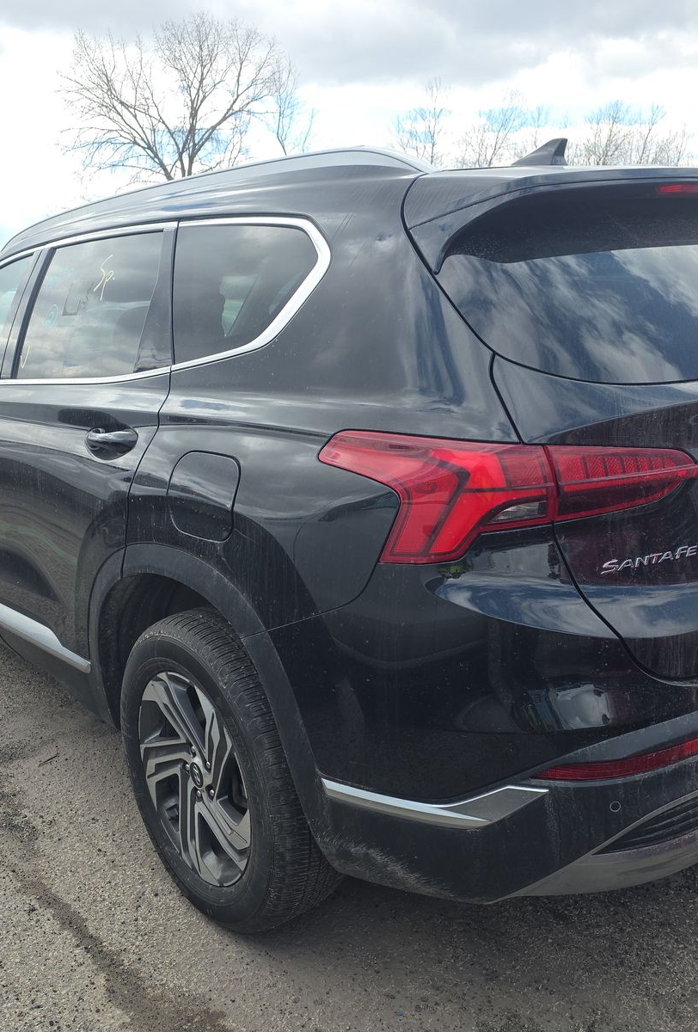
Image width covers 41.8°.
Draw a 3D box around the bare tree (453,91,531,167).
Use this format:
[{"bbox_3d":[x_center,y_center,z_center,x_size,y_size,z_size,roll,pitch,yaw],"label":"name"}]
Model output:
[{"bbox_3d":[7.178,-15.225,45.870,3.900,11.301,3.900,-13,16,-38],"label":"bare tree"}]

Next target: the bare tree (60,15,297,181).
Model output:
[{"bbox_3d":[-7.963,-16.589,44.891,10.800,14.500,10.500,-6,14,-8],"label":"bare tree"}]

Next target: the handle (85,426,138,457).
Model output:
[{"bbox_3d":[-0.535,-0.159,2.024,0.055,0.052,0.230,-13,16,-38],"label":"handle"}]

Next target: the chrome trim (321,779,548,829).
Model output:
[{"bbox_3d":[0.120,0.431,1.445,0.140,0.130,0.420,-15,17,-37],"label":"chrome trim"}]

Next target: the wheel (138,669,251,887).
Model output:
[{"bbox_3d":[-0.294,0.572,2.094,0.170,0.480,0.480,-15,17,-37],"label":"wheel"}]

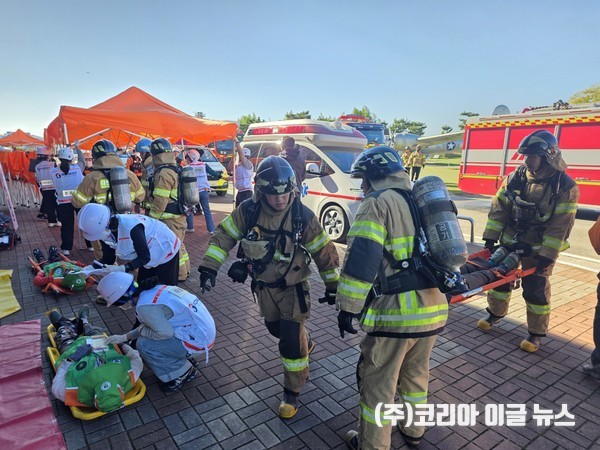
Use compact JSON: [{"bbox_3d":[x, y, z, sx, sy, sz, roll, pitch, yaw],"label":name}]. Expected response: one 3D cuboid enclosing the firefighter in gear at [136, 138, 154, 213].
[{"bbox_3d":[-2.262,-0.405,5.982,0.520,1.760,0.600,5,12,17],"label":"firefighter in gear"}]

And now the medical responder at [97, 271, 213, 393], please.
[{"bbox_3d":[-1.012,0.710,2.945,0.860,0.780,0.560,-1,11,-12],"label":"medical responder"}]

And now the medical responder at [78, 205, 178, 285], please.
[{"bbox_3d":[-1.546,0.375,3.637,0.920,1.200,0.520,2,11,5],"label":"medical responder"}]

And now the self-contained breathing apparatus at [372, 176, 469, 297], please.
[{"bbox_3d":[0.625,0.058,2.000,0.320,0.570,0.350,-6,4,36],"label":"self-contained breathing apparatus"}]

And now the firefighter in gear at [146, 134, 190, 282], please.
[{"bbox_3d":[-1.672,-0.218,5.082,0.560,1.760,0.580,6,12,26],"label":"firefighter in gear"}]

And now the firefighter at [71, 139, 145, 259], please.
[{"bbox_3d":[-2.067,-0.058,4.372,0.560,1.760,0.690,11,14,41],"label":"firefighter"}]

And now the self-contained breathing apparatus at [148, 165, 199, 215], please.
[{"bbox_3d":[-1.547,-0.446,4.902,0.420,0.620,0.420,6,12,26],"label":"self-contained breathing apparatus"}]

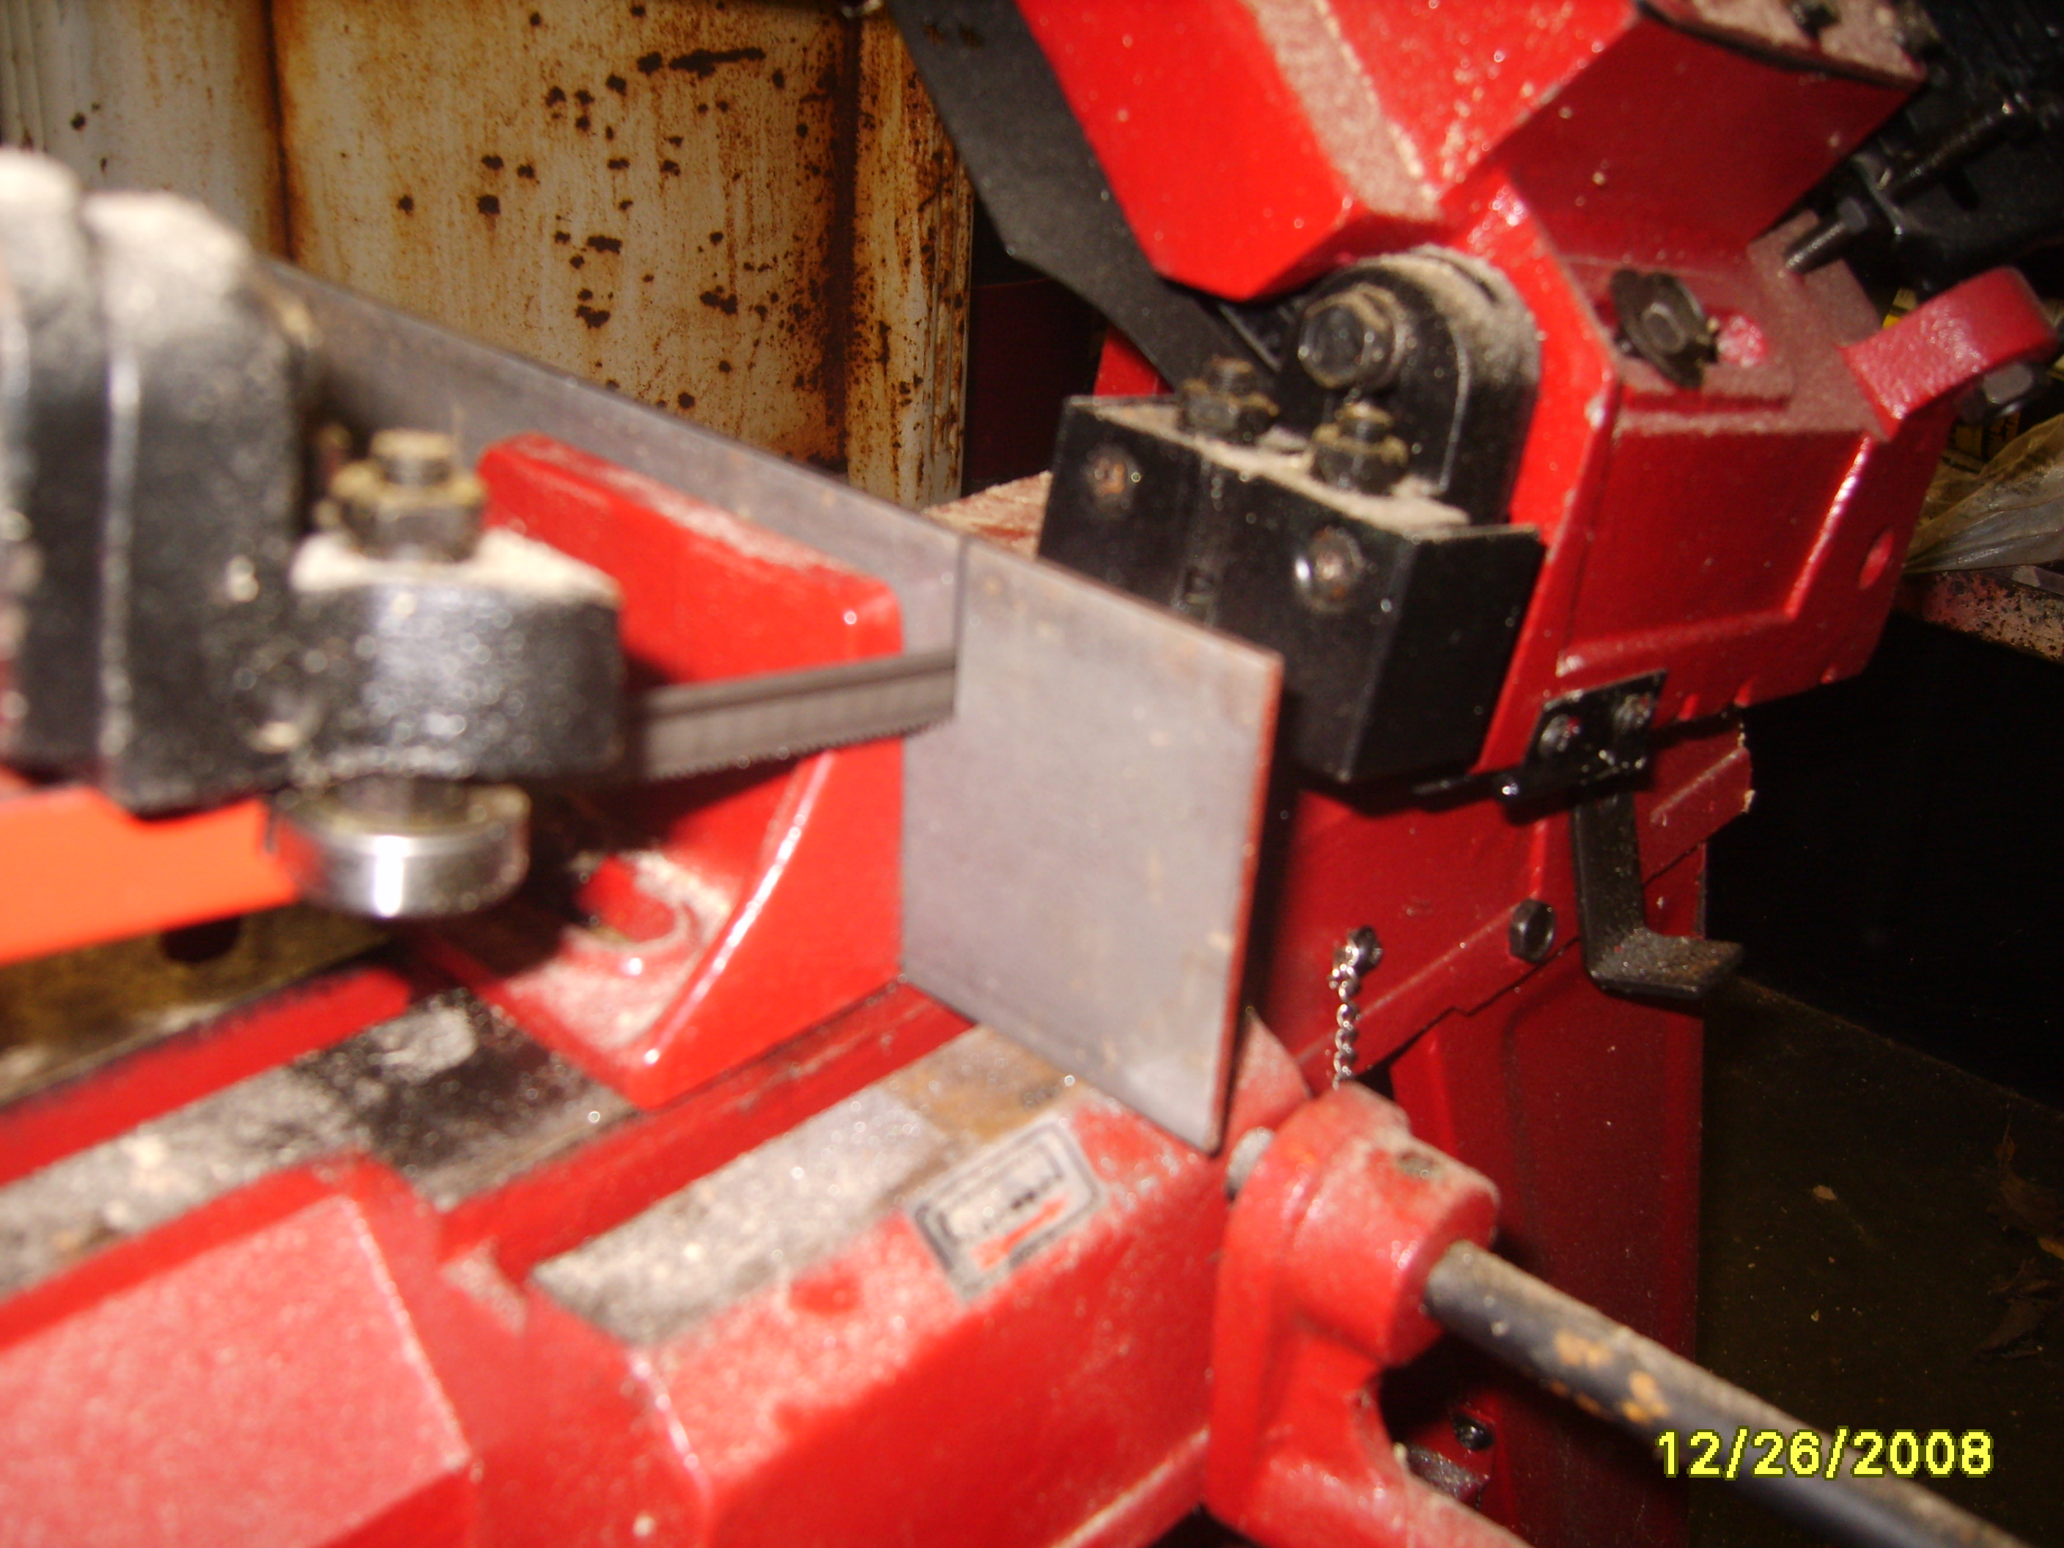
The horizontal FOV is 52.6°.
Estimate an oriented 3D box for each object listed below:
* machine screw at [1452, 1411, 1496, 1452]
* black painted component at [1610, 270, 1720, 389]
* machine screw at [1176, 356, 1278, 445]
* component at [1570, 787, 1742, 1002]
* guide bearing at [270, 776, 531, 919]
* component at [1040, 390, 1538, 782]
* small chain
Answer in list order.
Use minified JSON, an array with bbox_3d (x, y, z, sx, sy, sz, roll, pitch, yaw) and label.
[{"bbox_3d":[0.093,0.138,0.438,0.009,0.009,0.005,25,35,37],"label":"machine screw"},{"bbox_3d":[0.105,-0.074,0.344,0.021,0.008,0.021,-12,73,-47],"label":"black painted component"},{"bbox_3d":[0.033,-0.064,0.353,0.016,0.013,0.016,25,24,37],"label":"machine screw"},{"bbox_3d":[0.124,0.021,0.416,0.024,0.040,0.021,5,21,45],"label":"component"},{"bbox_3d":[-0.068,0.007,0.226,0.026,0.009,0.026,25,24,37],"label":"guide bearing"},{"bbox_3d":[0.040,-0.032,0.348,0.034,0.039,0.074,-9,29,-43],"label":"component"},{"bbox_3d":[0.056,0.041,0.364,0.007,0.032,0.007,25,35,37],"label":"small chain"}]

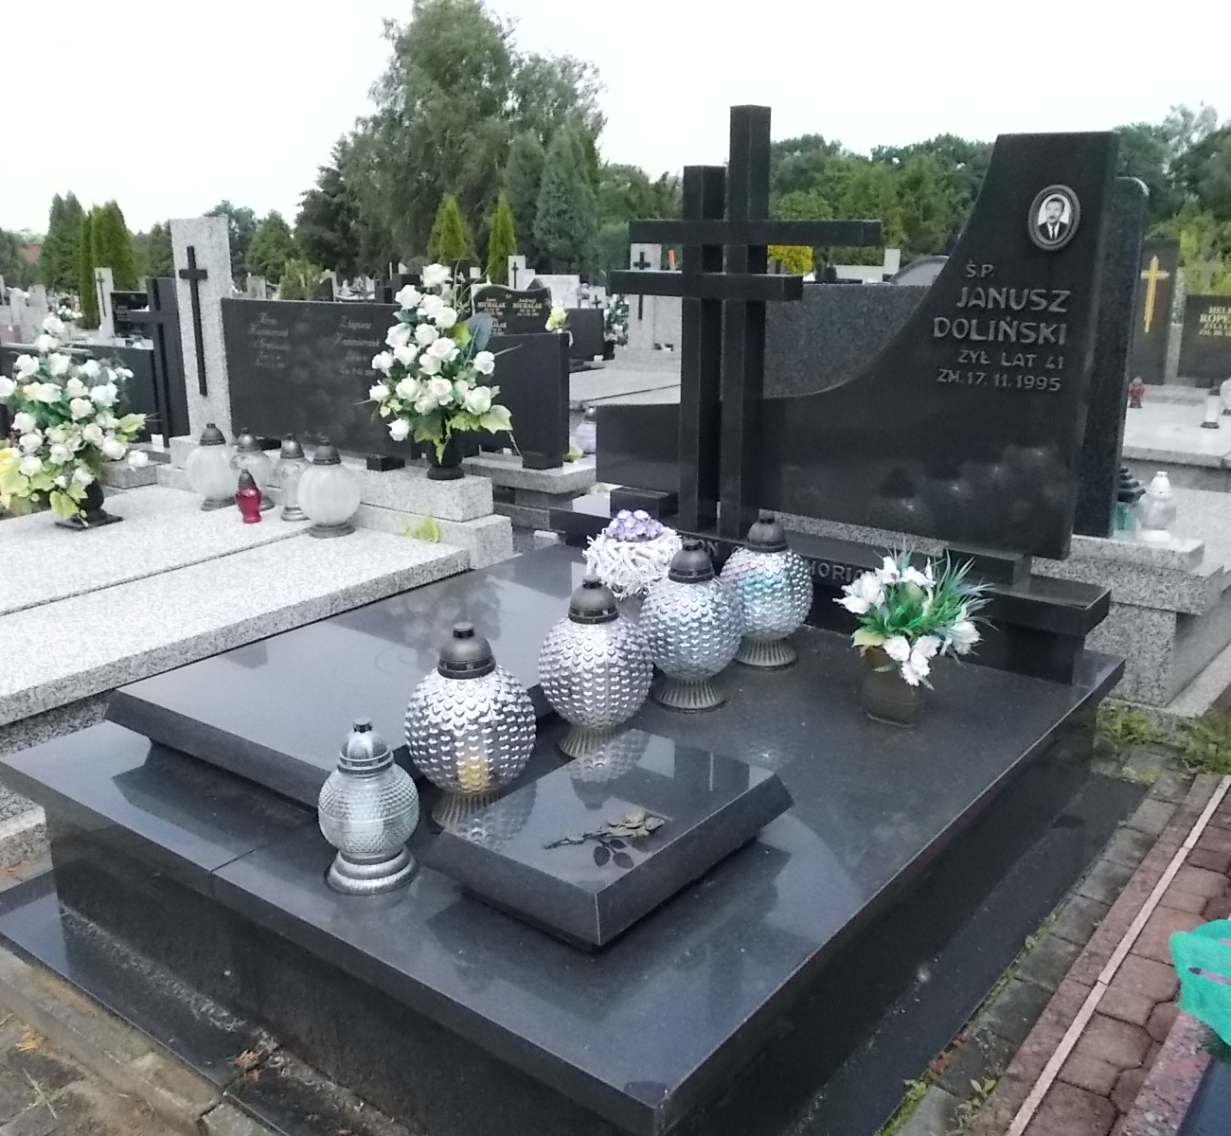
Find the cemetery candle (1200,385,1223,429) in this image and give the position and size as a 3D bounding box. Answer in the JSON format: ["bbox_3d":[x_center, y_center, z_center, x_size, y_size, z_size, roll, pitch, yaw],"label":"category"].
[{"bbox_3d":[3.371,-0.909,6.411,0.115,0.240,0.115,12,19,36],"label":"cemetery candle"}]

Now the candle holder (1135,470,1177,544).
[{"bbox_3d":[1.818,-0.206,3.789,0.137,0.237,0.137,12,19,36],"label":"candle holder"}]

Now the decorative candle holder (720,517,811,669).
[{"bbox_3d":[0.437,0.058,3.241,0.262,0.425,0.262,0,15,0],"label":"decorative candle holder"}]

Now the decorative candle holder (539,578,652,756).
[{"bbox_3d":[-0.040,0.196,2.331,0.233,0.360,0.233,0,15,0],"label":"decorative candle holder"}]

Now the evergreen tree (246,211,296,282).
[{"bbox_3d":[-9.904,-8.718,32.620,1.442,2.888,1.442,12,19,36],"label":"evergreen tree"}]

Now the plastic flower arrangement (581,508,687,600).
[{"bbox_3d":[0.048,-0.044,3.029,0.270,0.250,0.270,0,15,0],"label":"plastic flower arrangement"}]

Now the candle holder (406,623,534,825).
[{"bbox_3d":[-0.278,0.289,2.136,0.244,0.387,0.244,0,16,0],"label":"candle holder"}]

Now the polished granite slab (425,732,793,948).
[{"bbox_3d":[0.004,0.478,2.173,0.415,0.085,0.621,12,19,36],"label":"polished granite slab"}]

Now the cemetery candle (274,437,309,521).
[{"bbox_3d":[-1.473,-0.408,5.127,0.152,0.380,0.152,10,18,33],"label":"cemetery candle"}]

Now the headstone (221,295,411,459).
[{"bbox_3d":[-1.331,-0.859,5.086,1.162,0.645,0.080,10,18,33],"label":"headstone"}]

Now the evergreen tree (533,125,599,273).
[{"bbox_3d":[-1.429,-10.426,33.655,1.888,4.833,1.888,0,16,0],"label":"evergreen tree"}]

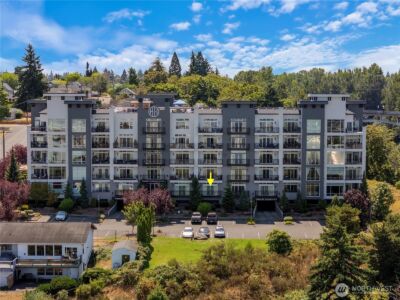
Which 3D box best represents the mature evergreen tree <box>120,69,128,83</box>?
[{"bbox_3d":[-39.049,-37.234,418.369,4.300,8.760,4.300,0,6,0],"label":"mature evergreen tree"}]

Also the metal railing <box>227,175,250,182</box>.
[{"bbox_3d":[7.582,5.619,157.261,4.400,1.150,1.000,0,5,2],"label":"metal railing"}]

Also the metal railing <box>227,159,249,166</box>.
[{"bbox_3d":[7.569,2.542,156.981,4.400,1.150,1.000,0,5,2],"label":"metal railing"}]

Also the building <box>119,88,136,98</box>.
[{"bbox_3d":[-25.305,-19.099,283.502,6.200,4.900,8.000,0,6,0],"label":"building"}]

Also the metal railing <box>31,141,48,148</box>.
[{"bbox_3d":[-31.548,-1.022,159.000,3.400,1.150,0.150,0,5,0],"label":"metal railing"}]

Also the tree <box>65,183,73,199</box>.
[{"bbox_3d":[-25.279,8.555,155.500,1.750,4.900,1.750,0,5,2],"label":"tree"}]

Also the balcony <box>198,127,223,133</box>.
[{"bbox_3d":[2.077,-3.976,160.000,4.650,1.100,0.150,0,5,0],"label":"balcony"}]

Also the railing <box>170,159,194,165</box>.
[{"bbox_3d":[-3.522,2.435,162.803,4.910,1.130,0.120,0,5,0],"label":"railing"}]

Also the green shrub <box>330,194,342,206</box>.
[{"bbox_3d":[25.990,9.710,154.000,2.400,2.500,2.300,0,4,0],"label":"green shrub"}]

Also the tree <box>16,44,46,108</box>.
[{"bbox_3d":[-52.880,-22.798,253.981,8.600,20.500,8.600,0,5,0],"label":"tree"}]

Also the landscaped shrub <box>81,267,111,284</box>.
[{"bbox_3d":[-14.299,17.304,112.398,4.100,1.900,2.700,0,6,0],"label":"landscaped shrub"}]

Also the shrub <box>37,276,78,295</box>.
[{"bbox_3d":[-18.081,17.190,103.000,5.100,1.800,3.200,0,5,2],"label":"shrub"}]

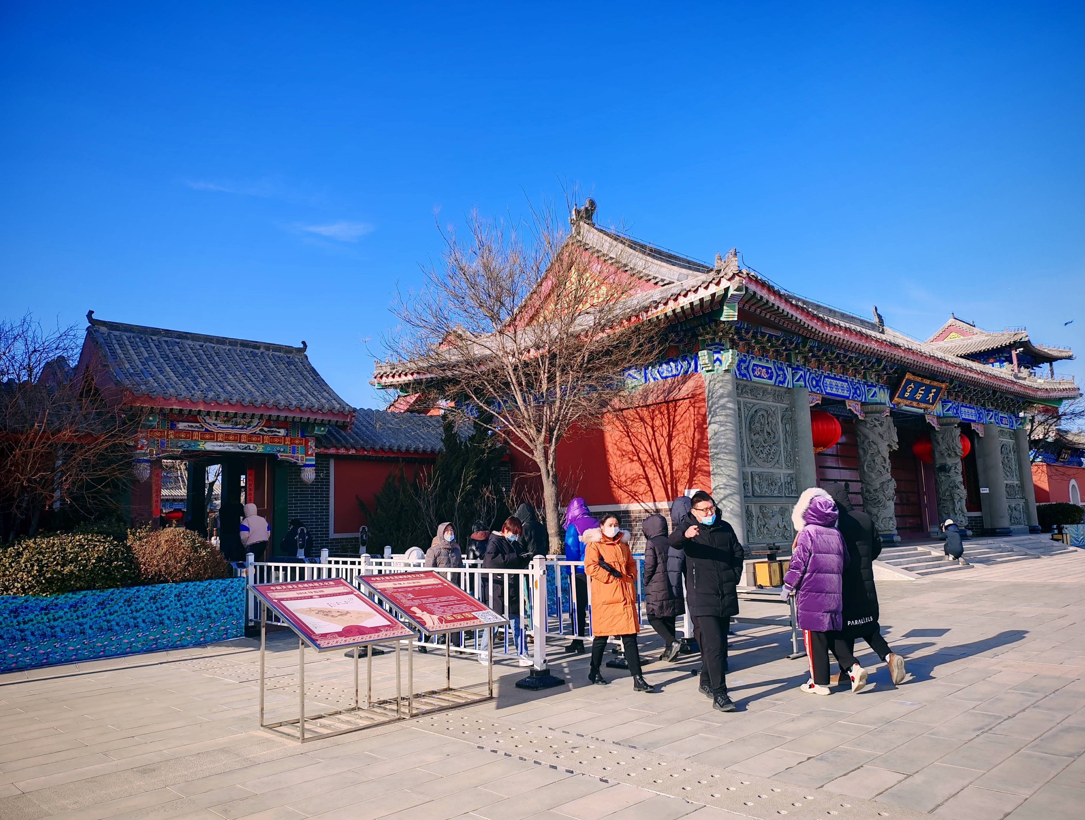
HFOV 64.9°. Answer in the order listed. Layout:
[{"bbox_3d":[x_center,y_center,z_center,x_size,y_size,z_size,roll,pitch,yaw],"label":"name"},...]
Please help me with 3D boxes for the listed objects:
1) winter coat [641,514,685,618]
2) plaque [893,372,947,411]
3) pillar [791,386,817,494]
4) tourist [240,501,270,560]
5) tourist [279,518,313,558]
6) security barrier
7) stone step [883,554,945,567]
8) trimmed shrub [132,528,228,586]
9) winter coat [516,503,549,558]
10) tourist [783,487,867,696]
[{"bbox_3d":[1.325,1.709,9.350,0.470,1.160,0.370,6,-11,-45],"label":"winter coat"},{"bbox_3d":[12.086,-0.561,27.300,3.000,1.040,0.180,6,22,-44],"label":"plaque"},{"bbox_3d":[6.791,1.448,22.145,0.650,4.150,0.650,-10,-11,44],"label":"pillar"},{"bbox_3d":[-5.519,2.587,16.190,0.580,1.680,0.450,1,-8,-18],"label":"tourist"},{"bbox_3d":[-4.660,2.816,16.099,0.500,1.540,0.550,-4,-8,15],"label":"tourist"},{"bbox_3d":[-1.117,2.483,11.182,8.050,1.200,2.600,-9,-11,44],"label":"security barrier"},{"bbox_3d":[9.456,3.813,21.648,0.360,0.130,3.700,-10,-11,44],"label":"stone step"},{"bbox_3d":[-5.484,2.273,12.864,1.250,0.960,1.400,-9,-11,44],"label":"trimmed shrub"},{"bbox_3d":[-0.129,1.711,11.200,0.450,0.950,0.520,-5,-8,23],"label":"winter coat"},{"bbox_3d":[2.457,1.558,7.452,0.520,1.730,0.500,4,-10,-38],"label":"tourist"}]

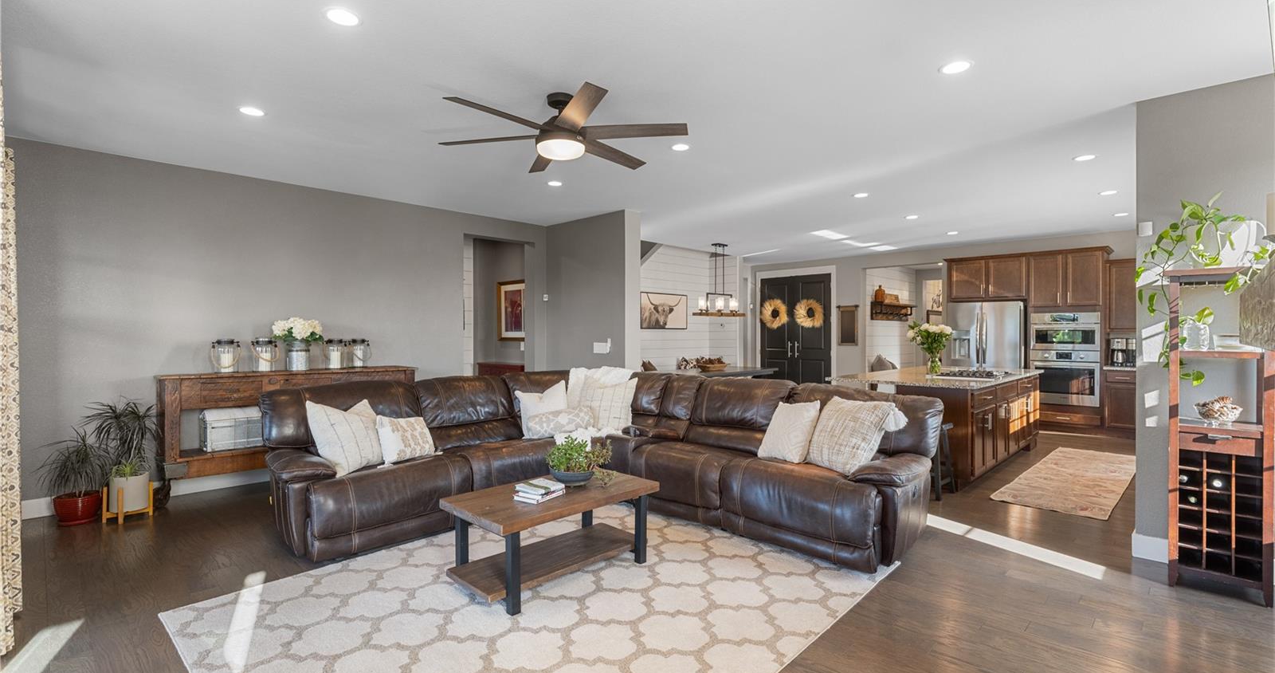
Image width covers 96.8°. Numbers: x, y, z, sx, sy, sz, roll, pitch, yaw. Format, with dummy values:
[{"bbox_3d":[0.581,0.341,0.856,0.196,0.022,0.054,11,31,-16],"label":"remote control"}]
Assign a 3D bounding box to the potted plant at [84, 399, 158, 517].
[{"bbox_3d":[-3.784,0.885,4.150,0.390,0.840,0.400,0,0,44],"label":"potted plant"}]

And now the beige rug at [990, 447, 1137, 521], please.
[{"bbox_3d":[4.248,1.327,5.466,2.966,0.012,0.762,0,0,-44],"label":"beige rug"}]

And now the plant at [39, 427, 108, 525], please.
[{"bbox_3d":[-4.074,0.989,4.062,0.418,0.674,0.418,0,0,44],"label":"plant"}]

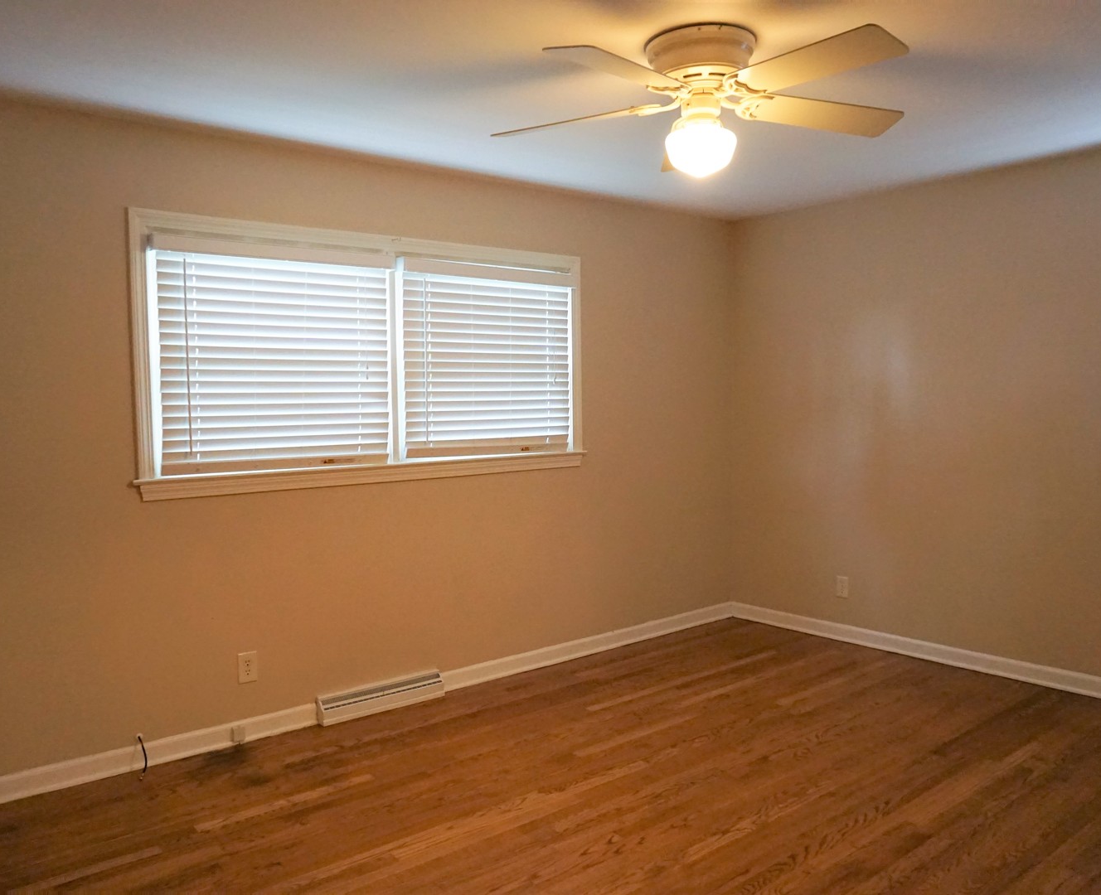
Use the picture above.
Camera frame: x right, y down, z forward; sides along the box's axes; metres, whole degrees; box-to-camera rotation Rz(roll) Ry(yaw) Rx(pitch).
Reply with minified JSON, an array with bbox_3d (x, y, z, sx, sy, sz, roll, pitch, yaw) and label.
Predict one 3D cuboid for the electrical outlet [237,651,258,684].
[{"bbox_3d":[-1.236,0.898,3.650,0.074,0.123,0.009,-3,4,-39],"label":"electrical outlet"}]

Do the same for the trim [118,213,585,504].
[{"bbox_3d":[-0.695,-0.393,4.019,2.236,1.091,0.068,-3,4,-39],"label":"trim"}]

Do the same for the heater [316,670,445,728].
[{"bbox_3d":[-0.749,1.117,4.011,0.607,0.113,0.071,-3,4,-39],"label":"heater"}]

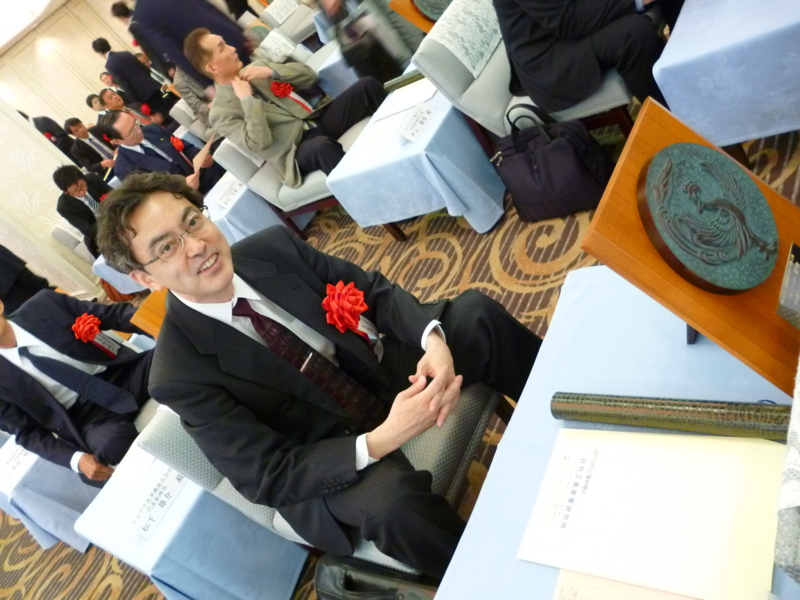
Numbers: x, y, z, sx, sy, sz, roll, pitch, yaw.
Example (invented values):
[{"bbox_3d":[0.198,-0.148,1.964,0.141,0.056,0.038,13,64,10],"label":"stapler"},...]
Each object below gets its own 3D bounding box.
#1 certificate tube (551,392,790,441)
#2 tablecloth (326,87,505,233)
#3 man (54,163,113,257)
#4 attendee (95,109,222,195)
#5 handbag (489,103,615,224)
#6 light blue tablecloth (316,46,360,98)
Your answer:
[{"bbox_3d":[0.400,0.169,0.943,0.400,0.047,0.047,-5,46,47],"label":"certificate tube"},{"bbox_3d":[0.200,-0.715,2.796,0.602,0.403,0.888,-5,46,47],"label":"tablecloth"},{"bbox_3d":[-2.106,-0.581,4.805,0.720,1.020,0.530,2,51,51],"label":"man"},{"bbox_3d":[-1.286,-0.689,3.852,0.740,1.120,0.520,-2,49,49],"label":"attendee"},{"bbox_3d":[0.511,-0.479,2.189,0.380,0.360,0.200,-5,46,47],"label":"handbag"},{"bbox_3d":[-0.099,-1.782,4.539,0.589,0.386,0.880,-5,46,47],"label":"light blue tablecloth"}]

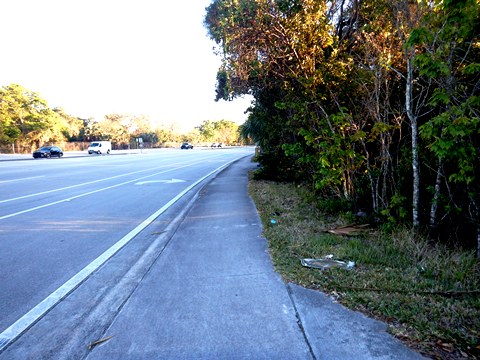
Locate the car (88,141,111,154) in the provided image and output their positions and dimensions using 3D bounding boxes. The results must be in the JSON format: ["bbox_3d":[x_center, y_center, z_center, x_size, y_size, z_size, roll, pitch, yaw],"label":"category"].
[{"bbox_3d":[-24.486,-5.643,58.500,2.000,2.120,5.200,0,6,4],"label":"car"}]

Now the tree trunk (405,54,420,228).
[{"bbox_3d":[3.103,-0.671,5.976,0.160,3.210,0.140,-6,6,1],"label":"tree trunk"}]

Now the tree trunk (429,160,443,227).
[{"bbox_3d":[3.643,0.286,6.179,0.110,1.298,0.100,4,6,0],"label":"tree trunk"}]

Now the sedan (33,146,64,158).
[{"bbox_3d":[-26.127,-3.787,45.500,1.800,1.530,4.400,0,6,4],"label":"sedan"}]

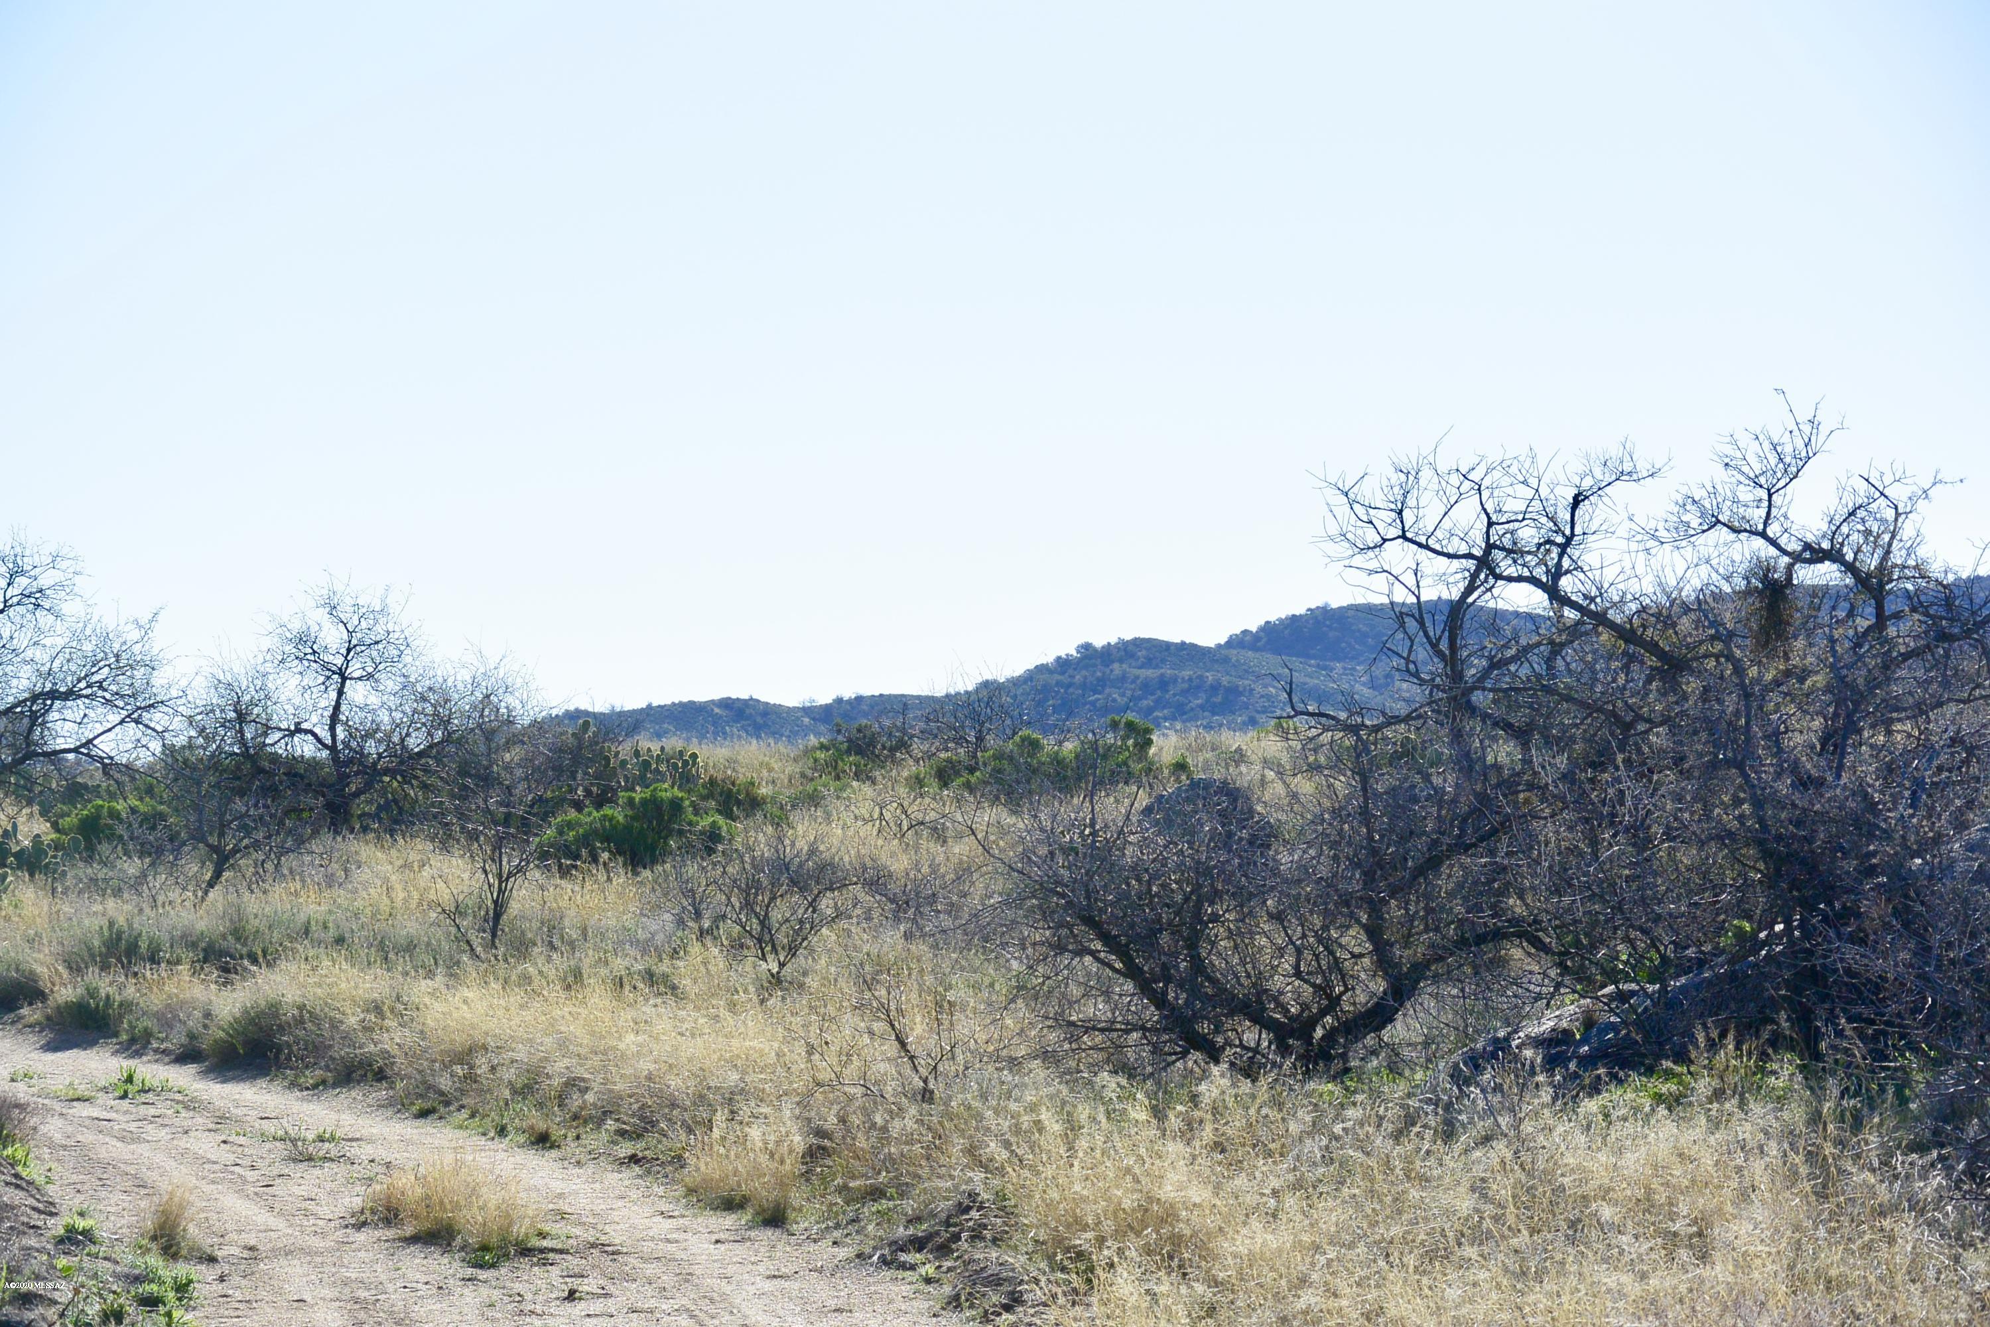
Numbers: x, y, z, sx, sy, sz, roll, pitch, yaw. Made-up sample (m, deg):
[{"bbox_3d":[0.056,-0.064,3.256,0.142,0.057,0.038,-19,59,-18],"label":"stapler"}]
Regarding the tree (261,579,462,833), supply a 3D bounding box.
[{"bbox_3d":[-7.780,0.520,78.000,2.500,3.150,2.400,0,0,0],"label":"tree"}]

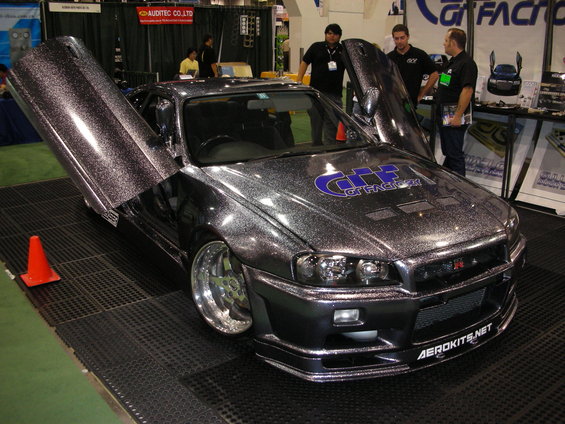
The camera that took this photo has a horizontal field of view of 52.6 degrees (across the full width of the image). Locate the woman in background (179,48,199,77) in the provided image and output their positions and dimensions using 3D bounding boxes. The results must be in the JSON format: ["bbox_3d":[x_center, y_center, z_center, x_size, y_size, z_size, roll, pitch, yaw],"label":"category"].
[{"bbox_3d":[-1.921,-2.619,11.912,0.420,1.500,0.480,13,21,39],"label":"woman in background"}]

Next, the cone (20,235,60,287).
[{"bbox_3d":[-1.692,0.313,3.951,0.212,0.319,0.212,-12,20,-34],"label":"cone"}]

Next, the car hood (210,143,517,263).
[{"bbox_3d":[0.476,-0.119,3.215,1.420,0.270,1.280,-10,19,-31],"label":"car hood"}]

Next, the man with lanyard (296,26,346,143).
[{"bbox_3d":[0.427,-1.179,6.449,0.560,1.780,0.340,-2,16,-7],"label":"man with lanyard"}]

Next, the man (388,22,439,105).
[{"bbox_3d":[1.185,-0.932,5.644,0.580,1.750,0.340,2,16,7],"label":"man"}]

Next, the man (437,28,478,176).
[{"bbox_3d":[1.612,-0.867,5.488,0.380,1.710,0.520,-4,17,-14],"label":"man"}]

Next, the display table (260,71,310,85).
[{"bbox_3d":[-0.012,-2.958,14.123,1.800,0.920,0.760,-12,20,-35],"label":"display table"}]

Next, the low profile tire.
[{"bbox_3d":[-0.242,0.391,3.116,0.500,0.500,0.230,12,14,36],"label":"low profile tire"}]

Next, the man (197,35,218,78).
[{"bbox_3d":[-1.466,-2.623,11.449,0.400,1.780,0.500,8,18,26],"label":"man"}]

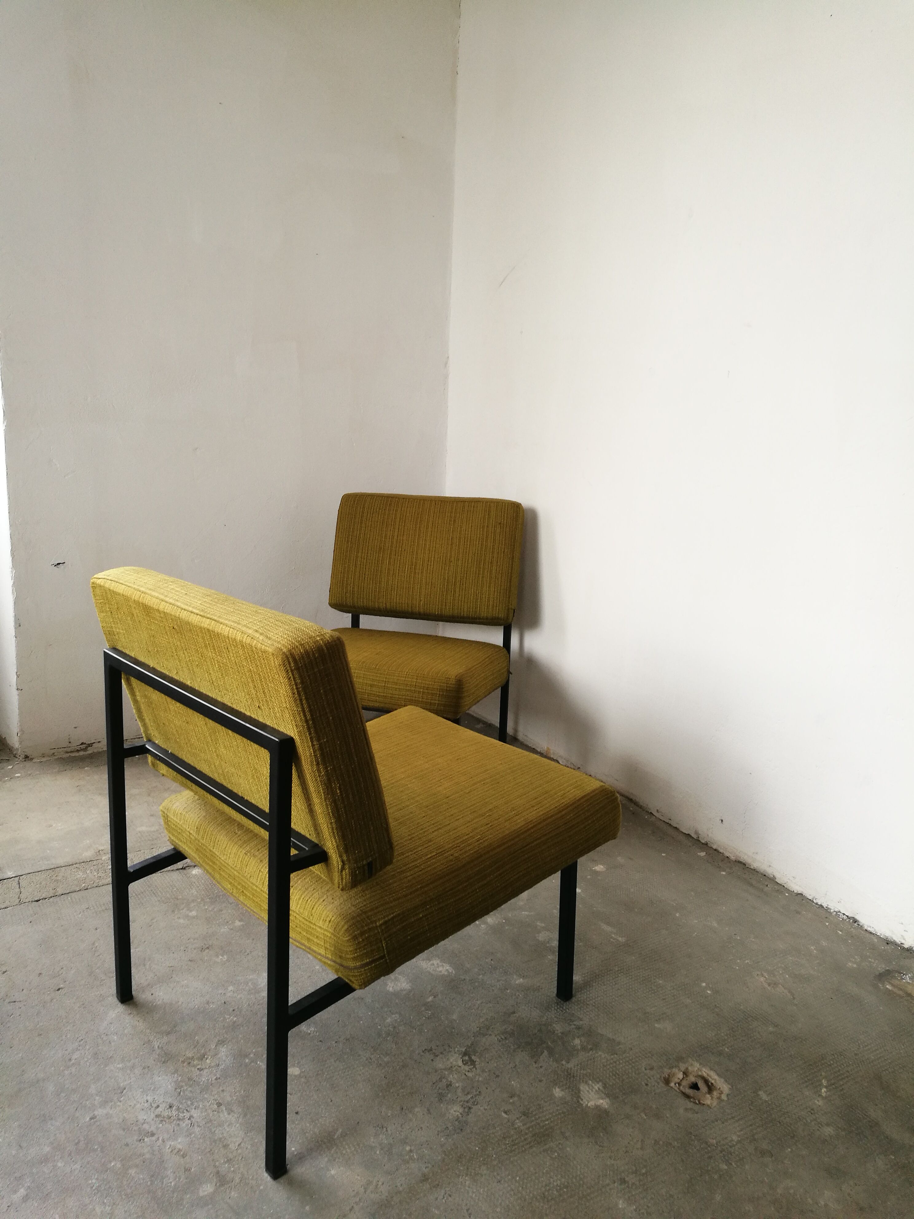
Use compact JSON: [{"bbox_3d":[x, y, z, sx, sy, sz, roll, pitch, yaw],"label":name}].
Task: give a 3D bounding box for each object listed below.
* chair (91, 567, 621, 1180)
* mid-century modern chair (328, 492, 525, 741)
[{"bbox_3d":[-0.159,0.326,1.648,0.694,0.765,0.566,-9,17,-42],"label":"chair"},{"bbox_3d":[-0.171,0.101,2.659,0.566,0.765,0.694,6,13,14],"label":"mid-century modern chair"}]

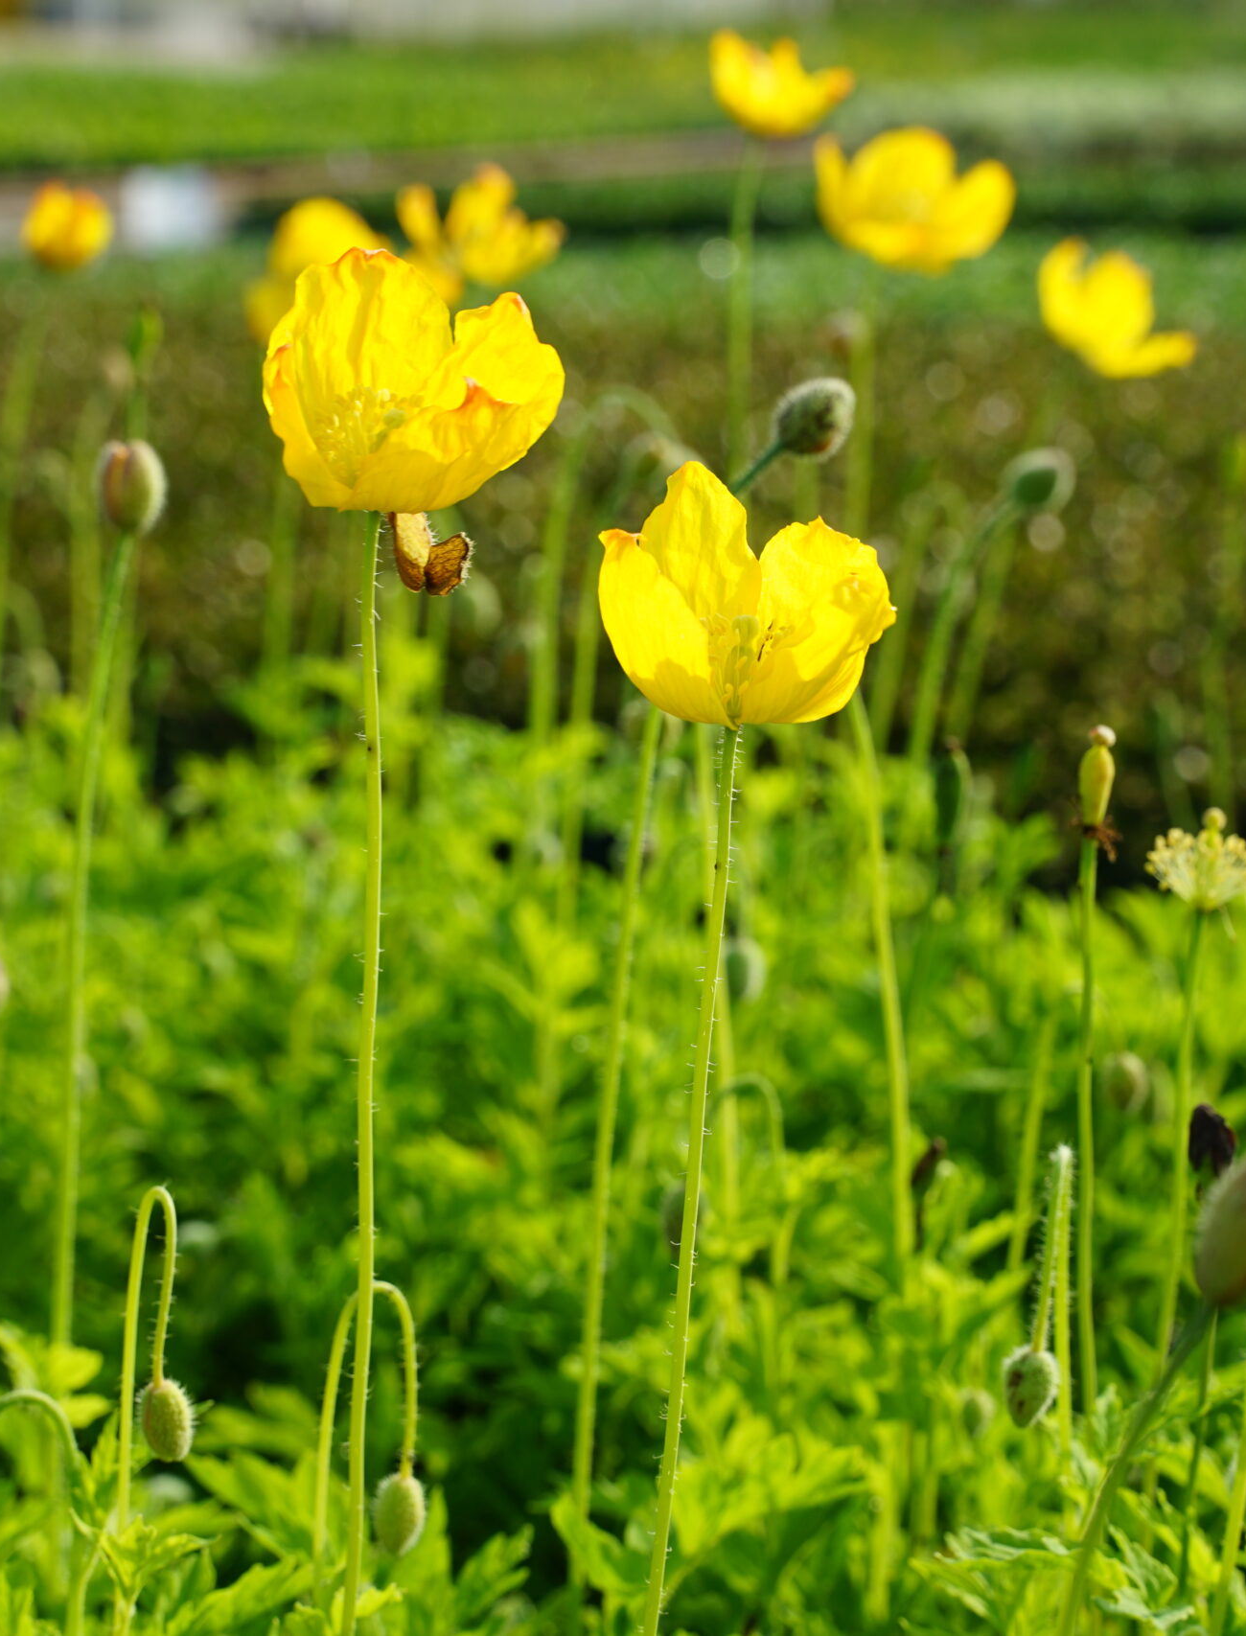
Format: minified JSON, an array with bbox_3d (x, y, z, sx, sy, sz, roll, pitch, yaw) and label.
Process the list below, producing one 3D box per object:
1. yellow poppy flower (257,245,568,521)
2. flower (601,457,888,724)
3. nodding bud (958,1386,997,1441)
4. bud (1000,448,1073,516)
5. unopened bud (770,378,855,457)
[{"bbox_3d":[-0.042,-0.088,0.850,0.061,0.049,0.058,7,14,0],"label":"yellow poppy flower"},{"bbox_3d":[0.025,-0.045,0.850,0.060,0.050,0.058,3,10,0],"label":"flower"},{"bbox_3d":[0.086,0.144,1.020,0.009,0.013,0.009,0,10,0],"label":"nodding bud"},{"bbox_3d":[0.111,-0.090,1.130,0.015,0.018,0.015,45,6,0],"label":"bud"},{"bbox_3d":[0.043,-0.089,0.940,0.015,0.019,0.015,42,6,0],"label":"unopened bud"}]

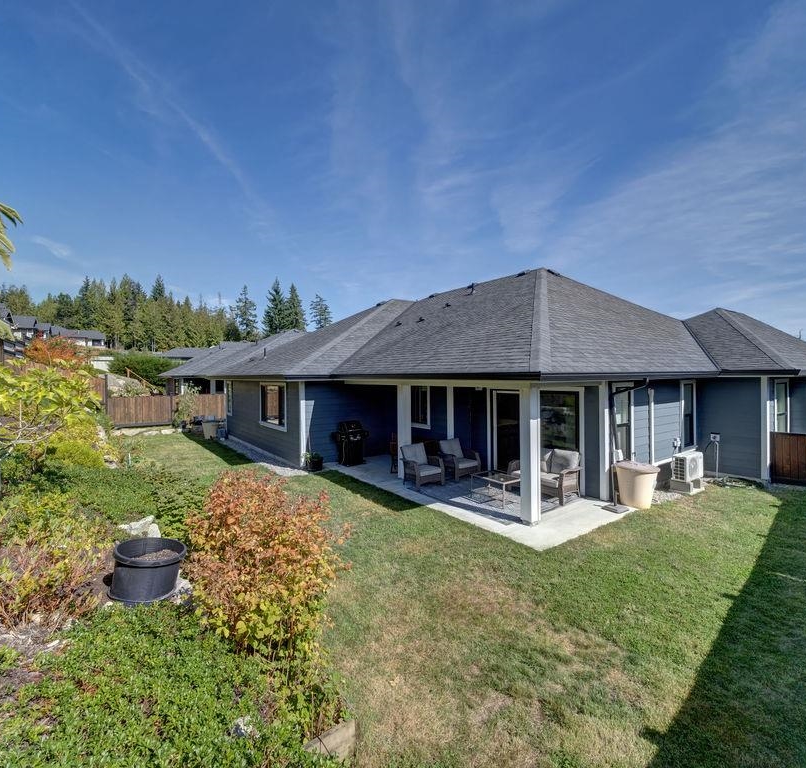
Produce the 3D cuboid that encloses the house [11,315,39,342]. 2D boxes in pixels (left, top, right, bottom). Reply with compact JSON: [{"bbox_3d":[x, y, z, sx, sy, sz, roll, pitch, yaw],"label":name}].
[{"bbox_3d":[-61.442,-8.846,66.000,10.000,6.200,9.500,-2,2,-36],"label":"house"}]

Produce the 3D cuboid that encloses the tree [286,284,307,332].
[{"bbox_3d":[-32.148,-20.677,125.000,7.000,21.000,7.000,-1,1,-17],"label":"tree"}]

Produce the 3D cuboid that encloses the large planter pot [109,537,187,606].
[{"bbox_3d":[-2.387,1.756,3.900,0.580,0.390,0.580,-1,2,-30],"label":"large planter pot"}]

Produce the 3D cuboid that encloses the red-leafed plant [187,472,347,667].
[{"bbox_3d":[-1.072,1.391,3.300,1.150,1.280,1.100,-1,1,-17],"label":"red-leafed plant"}]

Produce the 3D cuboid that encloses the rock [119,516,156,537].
[{"bbox_3d":[-3.194,1.745,5.000,0.420,0.280,0.320,-1,2,-27],"label":"rock"}]

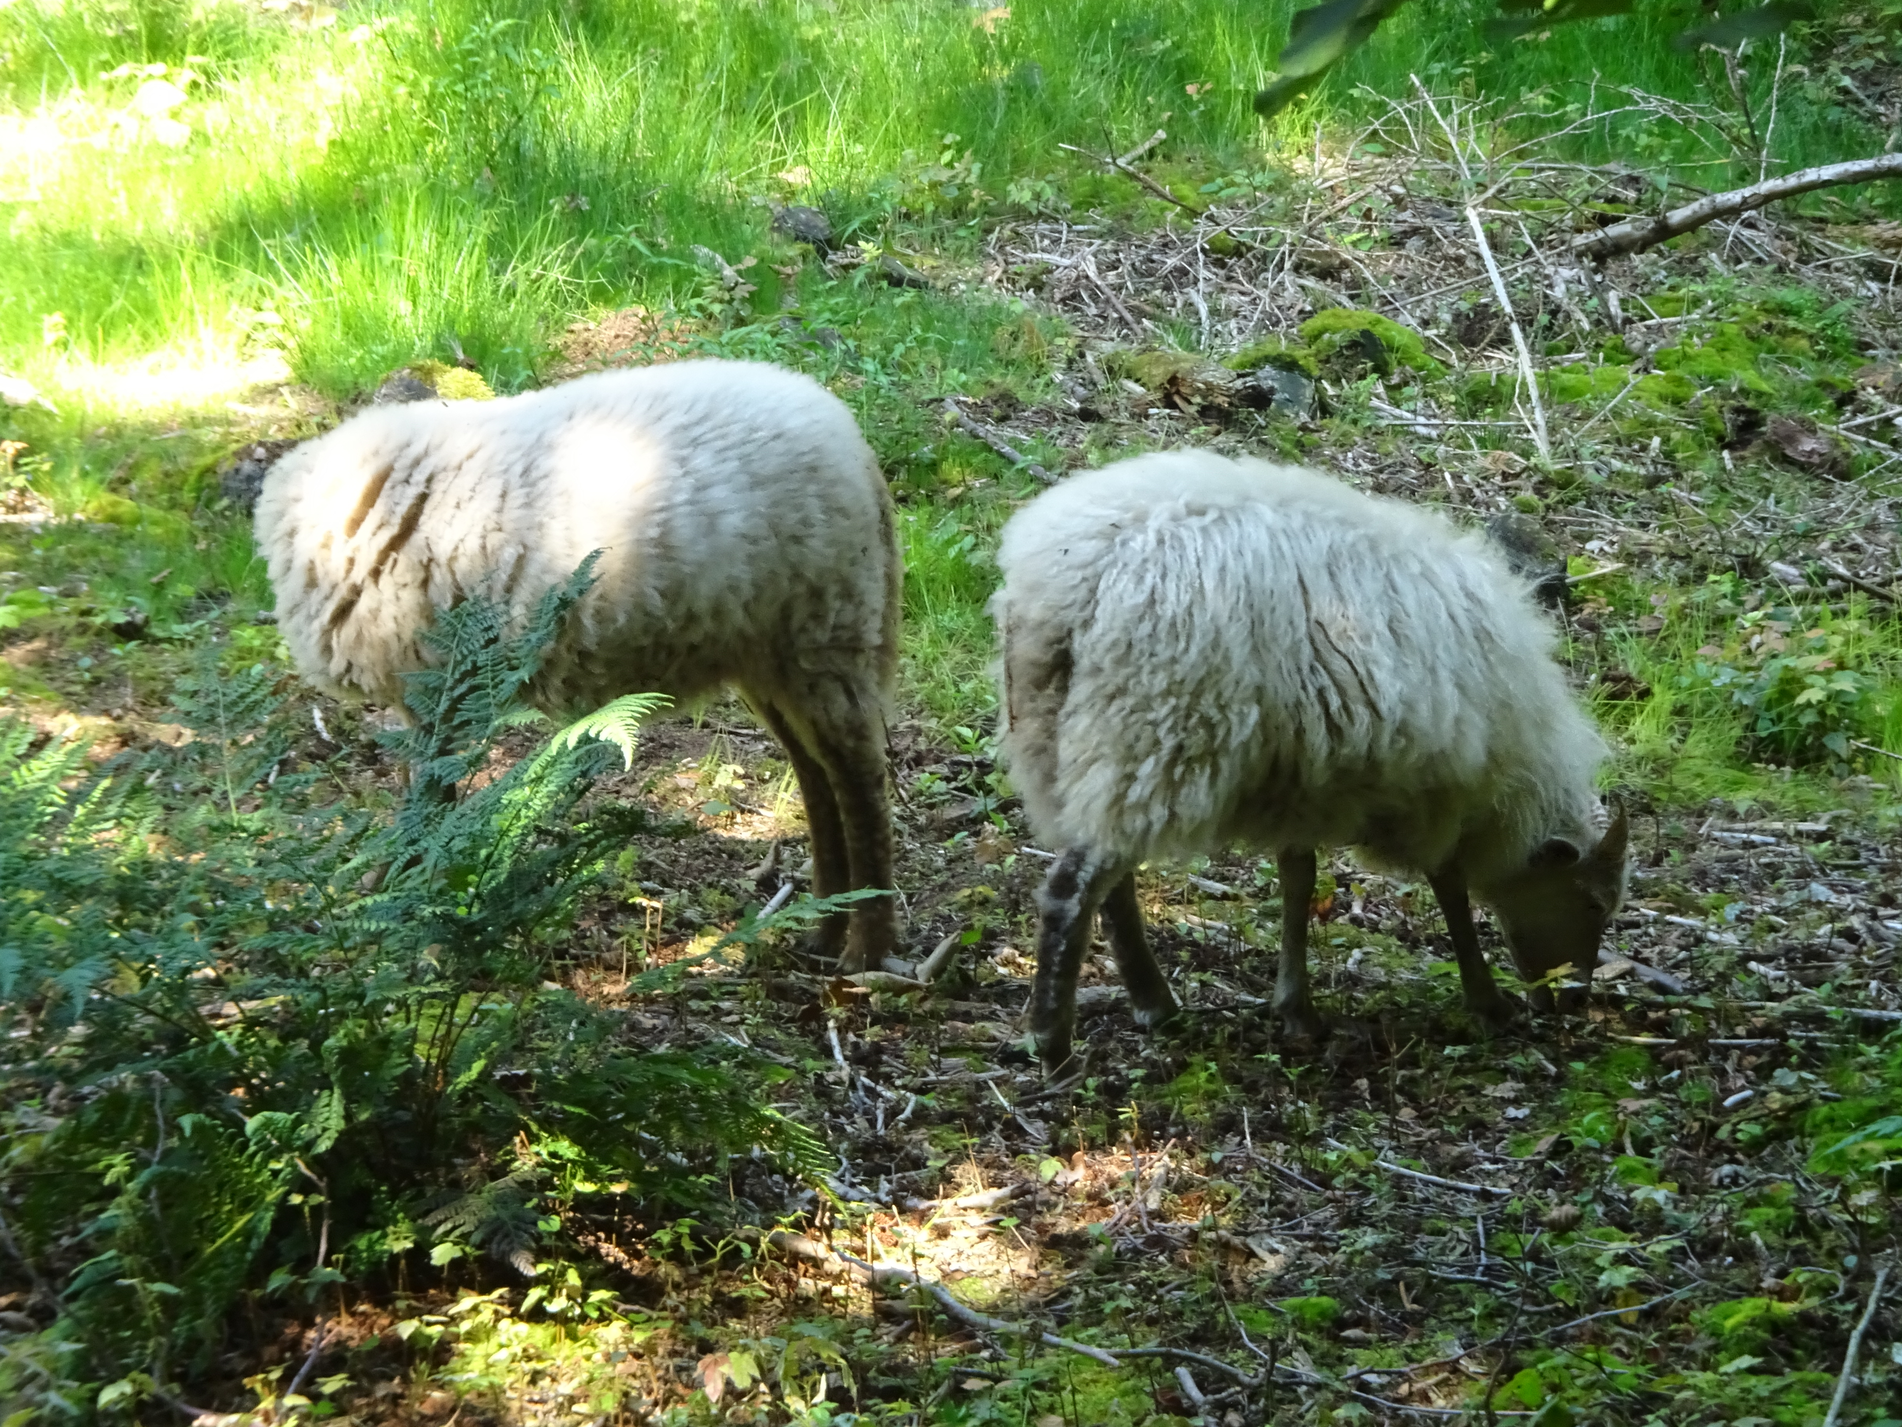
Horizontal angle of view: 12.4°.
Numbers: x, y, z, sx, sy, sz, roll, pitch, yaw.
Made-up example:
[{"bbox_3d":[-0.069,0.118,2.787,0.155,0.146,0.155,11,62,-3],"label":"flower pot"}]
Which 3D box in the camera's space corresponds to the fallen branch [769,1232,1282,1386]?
[{"bbox_3d":[0.040,0.603,8.949,0.105,0.061,0.816,-7,10,-39],"label":"fallen branch"}]

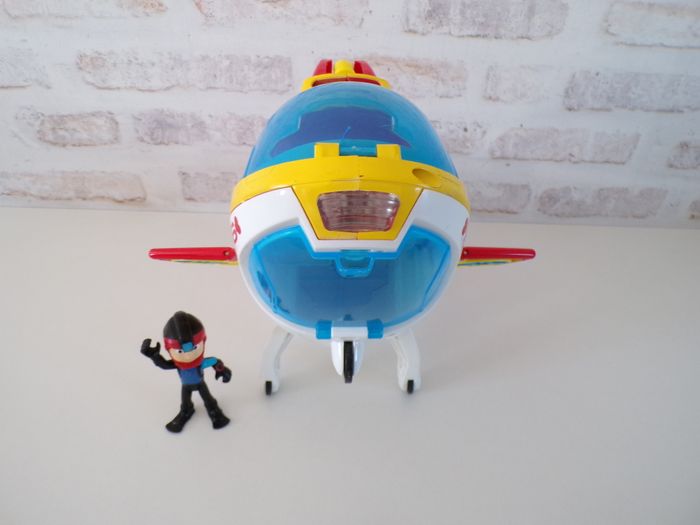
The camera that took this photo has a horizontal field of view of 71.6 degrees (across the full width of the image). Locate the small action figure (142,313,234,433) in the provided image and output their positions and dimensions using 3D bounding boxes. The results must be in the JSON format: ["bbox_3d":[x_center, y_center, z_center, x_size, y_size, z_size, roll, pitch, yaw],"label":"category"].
[{"bbox_3d":[-0.097,0.063,0.292,0.049,0.076,0.031,-6,28,-11],"label":"small action figure"}]

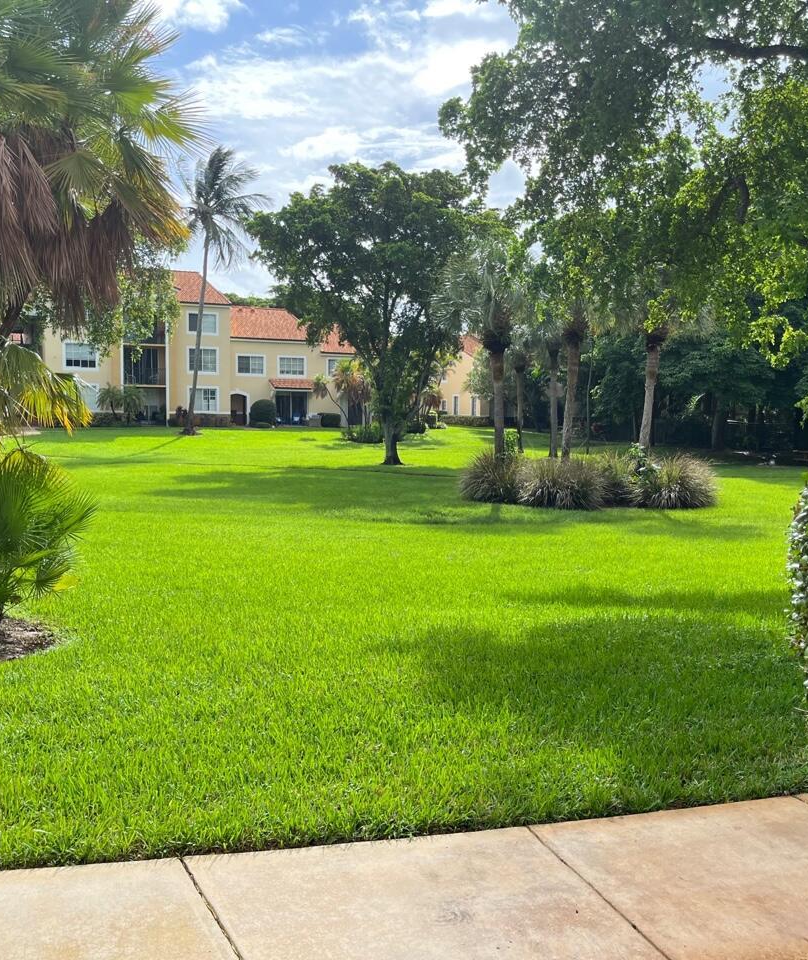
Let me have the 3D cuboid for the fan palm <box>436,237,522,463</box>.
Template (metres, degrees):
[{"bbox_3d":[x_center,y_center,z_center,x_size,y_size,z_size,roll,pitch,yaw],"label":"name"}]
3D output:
[{"bbox_3d":[1.800,-2.800,22.000,2.200,5.600,2.200,0,4,0],"label":"fan palm"}]

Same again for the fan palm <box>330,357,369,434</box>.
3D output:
[{"bbox_3d":[-2.950,-4.700,54.000,2.300,4.400,2.300,0,4,0],"label":"fan palm"}]

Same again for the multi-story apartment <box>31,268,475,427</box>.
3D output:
[{"bbox_3d":[-10.800,-9.800,74.000,32.500,11.300,12.000,-1,4,-21],"label":"multi-story apartment"}]

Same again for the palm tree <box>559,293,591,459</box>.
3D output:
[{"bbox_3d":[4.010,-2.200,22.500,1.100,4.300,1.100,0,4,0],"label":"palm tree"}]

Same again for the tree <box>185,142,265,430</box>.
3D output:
[{"bbox_3d":[-10.400,-11.100,56.000,5.000,16.900,5.000,0,4,0],"label":"tree"}]

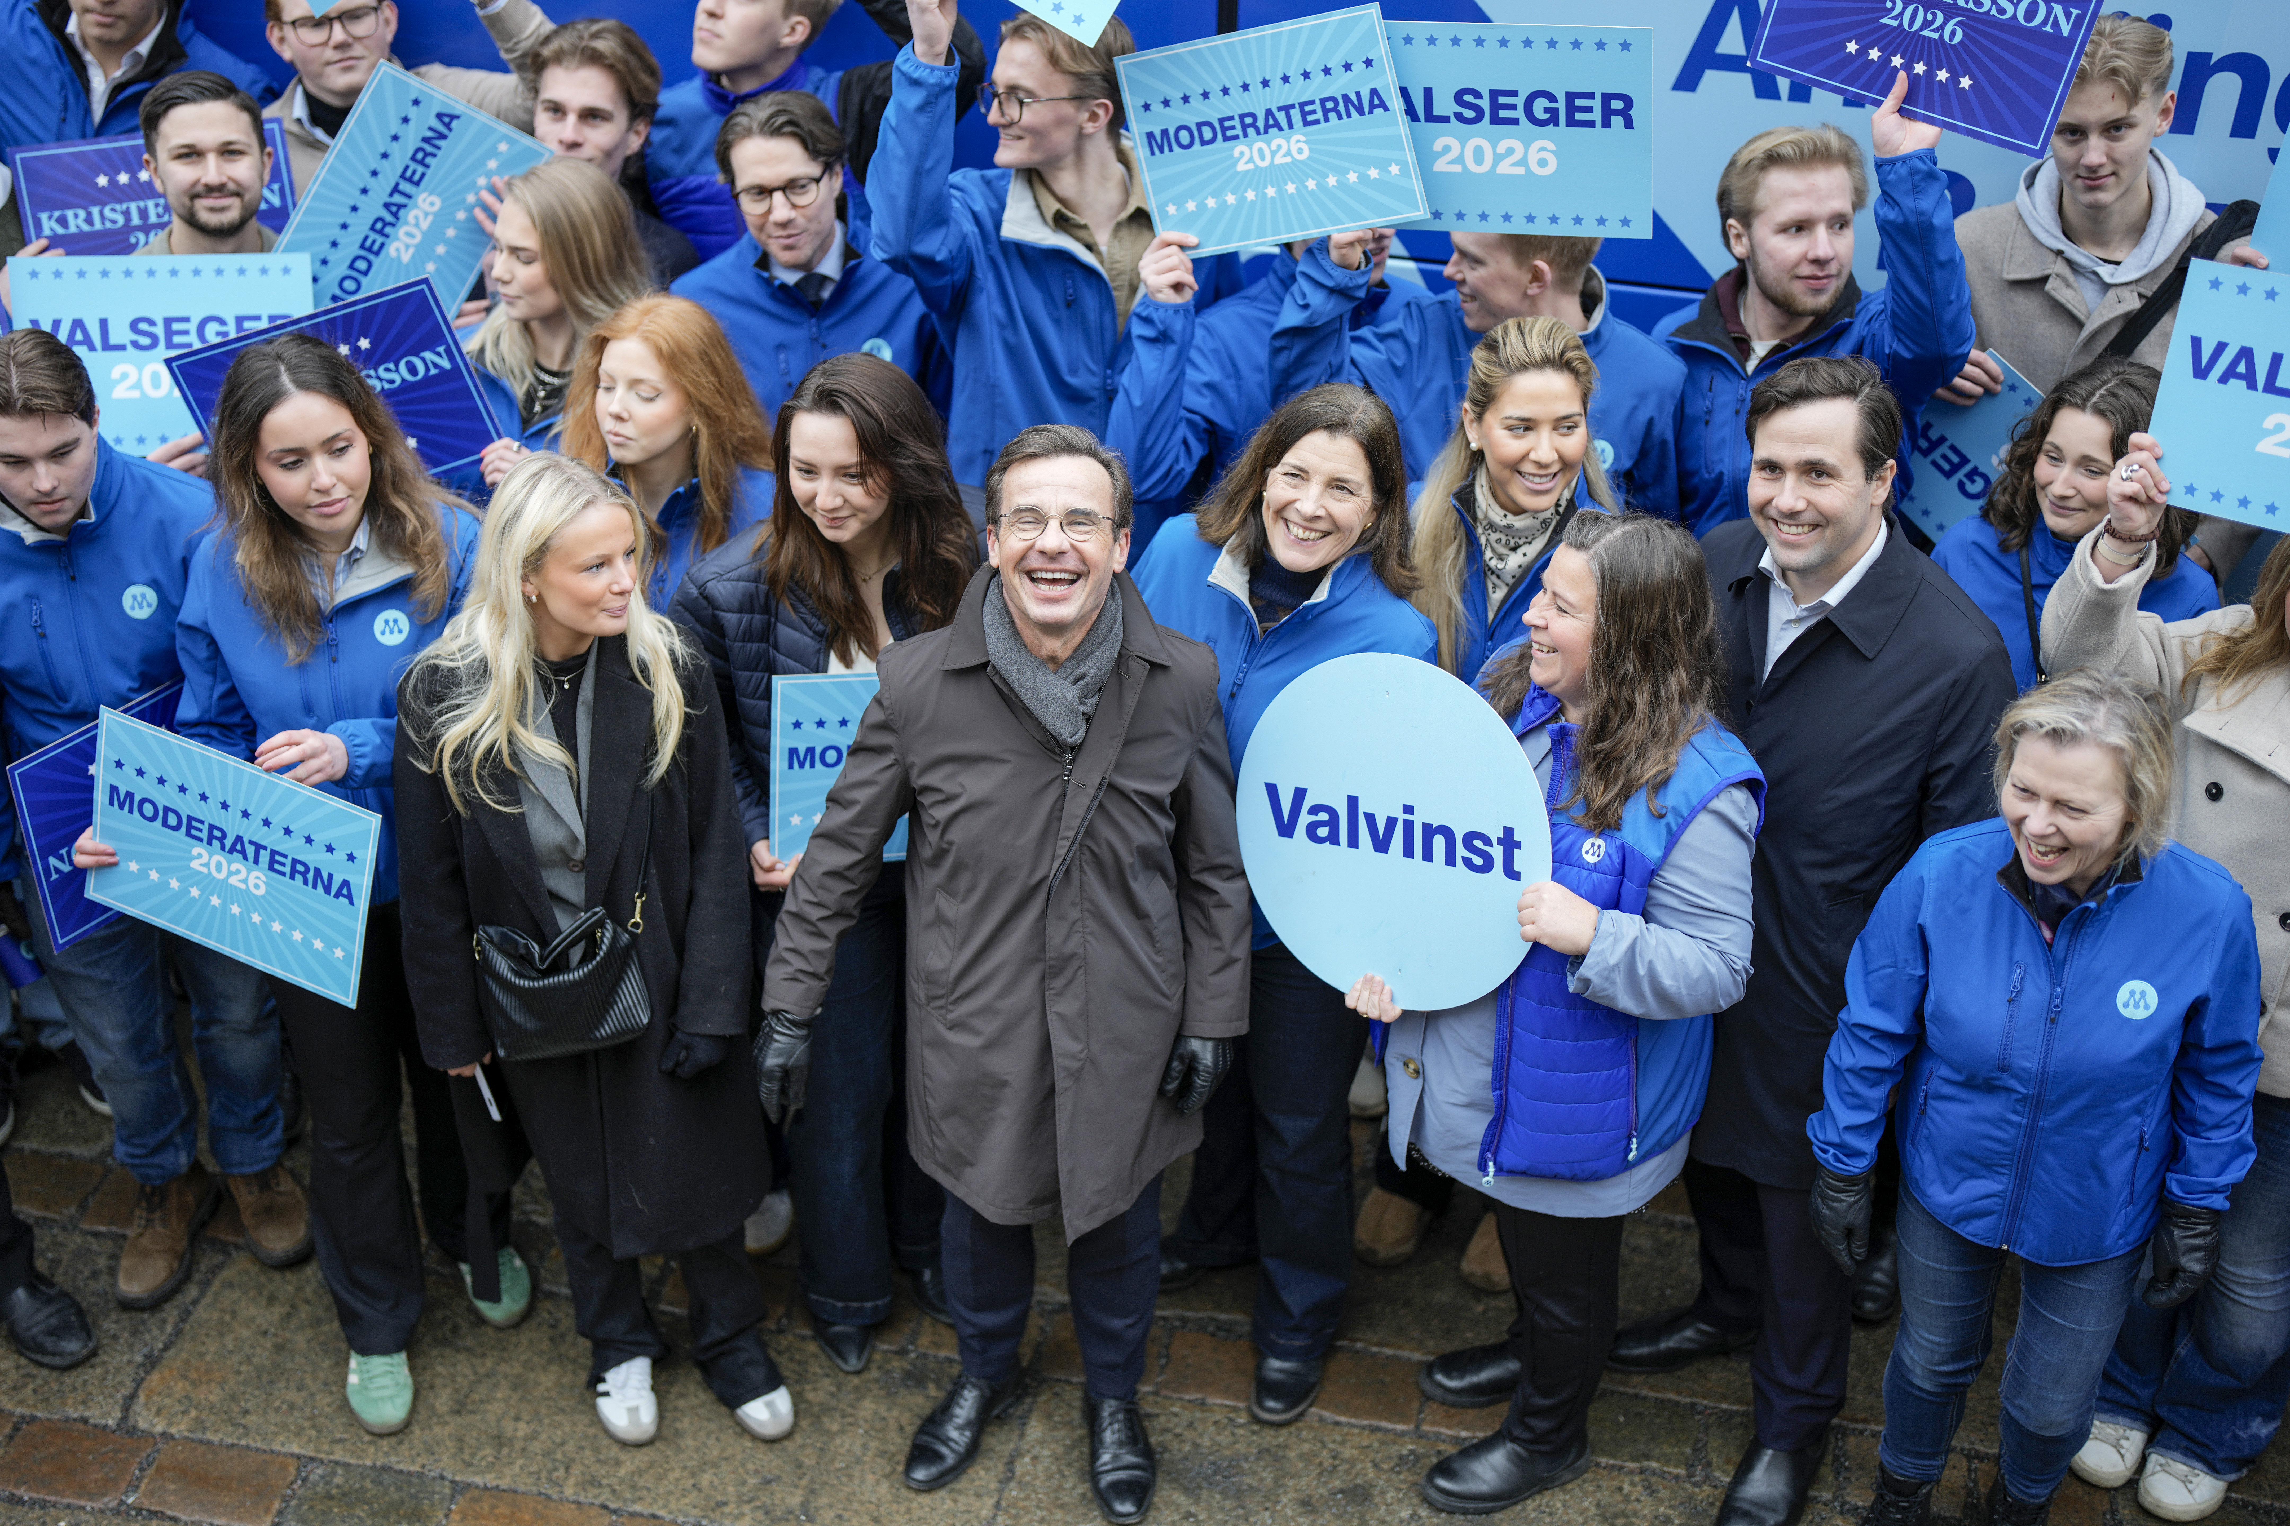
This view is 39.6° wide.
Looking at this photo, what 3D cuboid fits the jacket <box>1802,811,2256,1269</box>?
[{"bbox_3d":[1.114,0.358,3.995,0.540,0.620,0.310,11,37,15],"label":"jacket"}]

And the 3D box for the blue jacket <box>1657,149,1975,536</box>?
[{"bbox_3d":[0.911,-0.433,4.612,0.550,1.000,0.380,9,36,12],"label":"blue jacket"}]

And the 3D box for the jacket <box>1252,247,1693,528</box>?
[{"bbox_3d":[0.565,-0.456,5.041,0.660,0.840,0.460,7,33,10],"label":"jacket"}]

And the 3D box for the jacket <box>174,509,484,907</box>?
[{"bbox_3d":[-1.130,-0.041,4.510,0.500,0.630,0.400,-4,32,-7],"label":"jacket"}]

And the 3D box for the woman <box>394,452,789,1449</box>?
[{"bbox_3d":[-0.763,0.308,4.608,0.550,1.700,0.400,-6,33,-10],"label":"woman"}]

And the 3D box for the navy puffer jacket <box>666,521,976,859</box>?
[{"bbox_3d":[-0.469,-0.100,4.634,0.530,0.630,0.340,-2,32,-4],"label":"navy puffer jacket"}]

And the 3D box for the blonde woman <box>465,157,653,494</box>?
[{"bbox_3d":[-0.907,-0.149,5.094,0.480,1.710,0.360,20,40,26],"label":"blonde woman"}]

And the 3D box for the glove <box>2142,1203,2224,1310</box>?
[{"bbox_3d":[1.413,0.655,4.362,0.110,0.210,0.100,-5,32,-8],"label":"glove"}]

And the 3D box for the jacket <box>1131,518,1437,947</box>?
[{"bbox_3d":[0.185,-0.026,4.387,0.480,0.650,0.290,9,36,12],"label":"jacket"}]

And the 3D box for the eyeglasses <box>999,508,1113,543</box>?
[{"bbox_3d":[-0.109,-0.293,3.880,0.140,0.044,0.135,2,5,2],"label":"eyeglasses"}]

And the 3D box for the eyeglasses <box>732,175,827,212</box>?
[{"bbox_3d":[-0.508,-0.844,4.585,0.140,0.045,0.135,1,32,15],"label":"eyeglasses"}]

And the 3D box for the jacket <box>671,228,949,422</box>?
[{"bbox_3d":[-0.565,-0.478,5.200,0.520,0.750,0.320,-2,32,-4],"label":"jacket"}]

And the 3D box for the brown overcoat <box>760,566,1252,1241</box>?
[{"bbox_3d":[-0.177,0.228,4.388,0.700,1.000,0.400,-1,32,-3],"label":"brown overcoat"}]

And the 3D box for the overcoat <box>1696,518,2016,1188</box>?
[{"bbox_3d":[0.959,0.129,4.508,0.570,1.020,0.400,14,35,21],"label":"overcoat"}]

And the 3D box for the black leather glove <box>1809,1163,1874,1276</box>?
[{"bbox_3d":[0.969,0.615,4.363,0.100,0.210,0.090,14,35,21],"label":"black leather glove"}]

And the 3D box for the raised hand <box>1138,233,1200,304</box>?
[{"bbox_3d":[0.034,-0.687,4.412,0.085,0.105,0.085,0,35,0],"label":"raised hand"}]

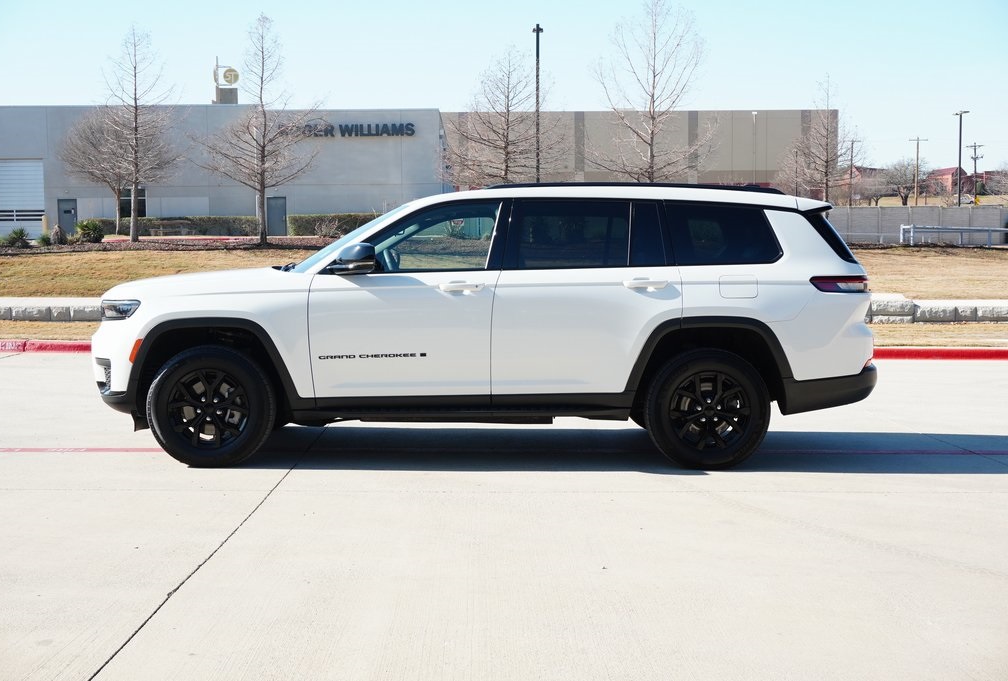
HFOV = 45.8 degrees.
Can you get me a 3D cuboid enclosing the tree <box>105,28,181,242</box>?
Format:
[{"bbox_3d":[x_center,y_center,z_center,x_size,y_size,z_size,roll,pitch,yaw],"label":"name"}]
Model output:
[{"bbox_3d":[-13.678,-7.680,44.672,3.167,7.997,3.167,0,5,0],"label":"tree"}]

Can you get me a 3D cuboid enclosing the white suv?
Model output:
[{"bbox_3d":[-0.135,-0.205,8.280,5.200,1.810,2.030,0,5,0],"label":"white suv"}]

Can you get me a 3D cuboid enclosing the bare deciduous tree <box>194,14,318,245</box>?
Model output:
[{"bbox_3d":[-9.258,-7.859,44.651,4.599,8.509,4.599,0,5,0],"label":"bare deciduous tree"}]

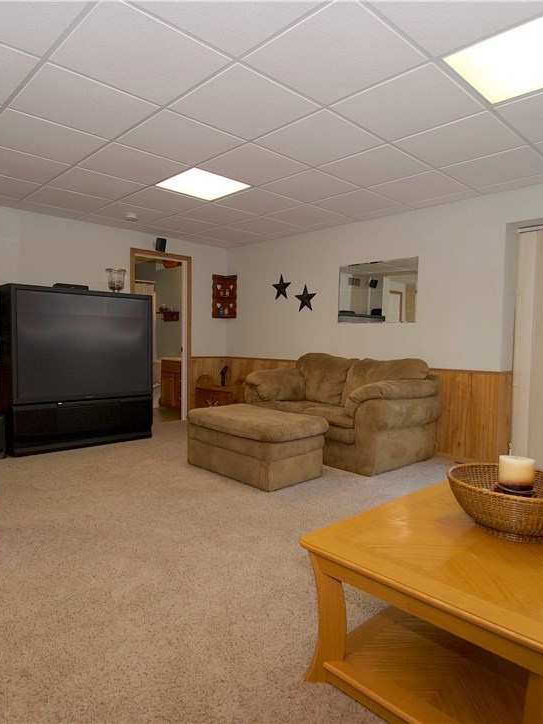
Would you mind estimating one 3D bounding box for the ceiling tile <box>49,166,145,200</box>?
[{"bbox_3d":[-1.412,-1.454,3.729,0.605,0.025,0.605,-3,5,-44],"label":"ceiling tile"}]

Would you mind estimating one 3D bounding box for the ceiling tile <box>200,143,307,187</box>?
[{"bbox_3d":[-0.126,-1.409,3.265,0.602,0.020,0.602,-2,4,-44],"label":"ceiling tile"}]

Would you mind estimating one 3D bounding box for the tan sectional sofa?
[{"bbox_3d":[0.585,0.385,4.280,0.960,0.900,1.640,-2,4,-44],"label":"tan sectional sofa"}]

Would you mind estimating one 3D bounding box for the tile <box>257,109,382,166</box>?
[{"bbox_3d":[0.297,-1.379,2.827,0.602,0.020,0.602,-2,4,-44],"label":"tile"}]

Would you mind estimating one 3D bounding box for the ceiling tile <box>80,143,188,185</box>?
[{"bbox_3d":[-0.988,-1.425,3.282,0.600,0.025,0.600,-2,4,-44],"label":"ceiling tile"}]

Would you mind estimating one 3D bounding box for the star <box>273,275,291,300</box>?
[{"bbox_3d":[0.112,-0.905,5.462,0.040,0.310,0.315,-2,4,-44],"label":"star"}]

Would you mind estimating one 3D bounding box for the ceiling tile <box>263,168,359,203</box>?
[{"bbox_3d":[0.313,-1.426,3.688,0.602,0.020,0.602,-2,4,-44],"label":"ceiling tile"}]

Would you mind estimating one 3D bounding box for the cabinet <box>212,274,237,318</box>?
[{"bbox_3d":[-0.635,-0.892,6.273,0.335,0.585,0.170,1,3,1],"label":"cabinet"}]

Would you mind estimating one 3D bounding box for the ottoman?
[{"bbox_3d":[-0.129,0.628,3.543,0.590,0.440,0.960,-3,5,-44],"label":"ottoman"}]

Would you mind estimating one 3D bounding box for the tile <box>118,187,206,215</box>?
[{"bbox_3d":[-0.972,-1.471,4.141,0.602,0.020,0.602,-2,4,-44],"label":"tile"}]

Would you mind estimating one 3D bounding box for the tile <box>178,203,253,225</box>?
[{"bbox_3d":[-0.535,-1.493,4.575,0.605,0.025,0.605,-3,5,-44],"label":"tile"}]

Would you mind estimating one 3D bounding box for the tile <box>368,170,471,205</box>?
[{"bbox_3d":[1.201,-1.411,3.668,0.616,0.020,0.597,-2,5,-44],"label":"tile"}]

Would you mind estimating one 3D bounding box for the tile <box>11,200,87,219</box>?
[{"bbox_3d":[-2.206,-1.517,4.511,0.585,0.020,0.317,-2,5,-44],"label":"tile"}]

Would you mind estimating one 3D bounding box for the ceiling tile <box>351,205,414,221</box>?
[{"bbox_3d":[1.044,-1.455,4.402,0.195,0.025,0.600,-2,4,-44],"label":"ceiling tile"}]

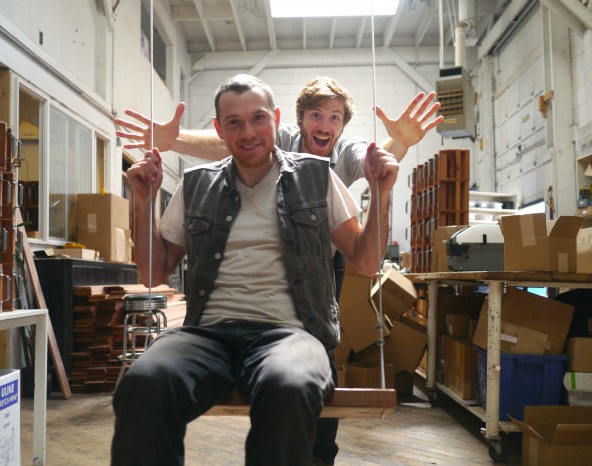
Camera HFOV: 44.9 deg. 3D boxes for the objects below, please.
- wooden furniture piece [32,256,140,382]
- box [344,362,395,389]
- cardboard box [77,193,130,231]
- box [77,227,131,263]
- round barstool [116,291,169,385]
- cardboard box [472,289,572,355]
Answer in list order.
[{"bbox_3d":[-1.940,0.816,6.755,0.370,1.066,2.000,-1,-4,2],"label":"wooden furniture piece"},{"bbox_3d":[0.537,1.094,5.285,0.350,0.246,0.320,-1,-4,2],"label":"box"},{"bbox_3d":[-1.953,-0.197,7.284,0.337,0.327,0.600,-1,-4,2],"label":"cardboard box"},{"bbox_3d":[-1.947,0.137,7.282,0.337,0.340,0.640,-1,-4,2],"label":"box"},{"bbox_3d":[-1.202,0.891,5.747,0.420,0.762,0.420,-1,-4,0],"label":"round barstool"},{"bbox_3d":[1.163,0.484,3.696,0.342,0.328,0.365,17,-3,3],"label":"cardboard box"}]

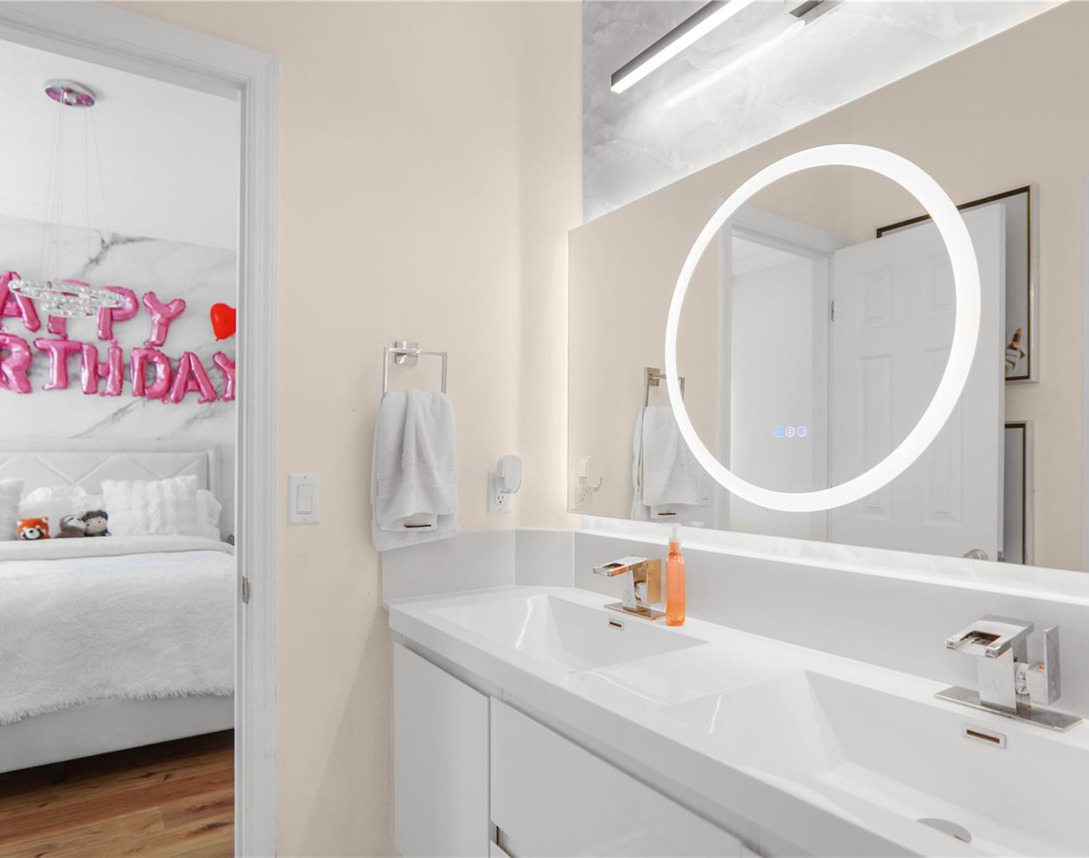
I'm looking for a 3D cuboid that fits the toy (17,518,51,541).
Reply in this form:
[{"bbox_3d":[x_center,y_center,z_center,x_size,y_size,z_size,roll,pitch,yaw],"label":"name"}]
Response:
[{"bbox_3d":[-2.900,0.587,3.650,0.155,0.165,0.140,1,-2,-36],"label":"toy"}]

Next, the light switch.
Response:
[{"bbox_3d":[-0.542,0.158,1.452,0.070,0.115,0.010,1,-2,-34],"label":"light switch"}]

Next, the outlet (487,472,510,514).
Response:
[{"bbox_3d":[-0.122,0.173,1.730,0.070,0.115,0.010,1,-2,-34],"label":"outlet"}]

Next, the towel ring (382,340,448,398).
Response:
[{"bbox_3d":[-0.320,-0.144,1.566,0.160,0.140,0.065,1,-2,-34],"label":"towel ring"}]

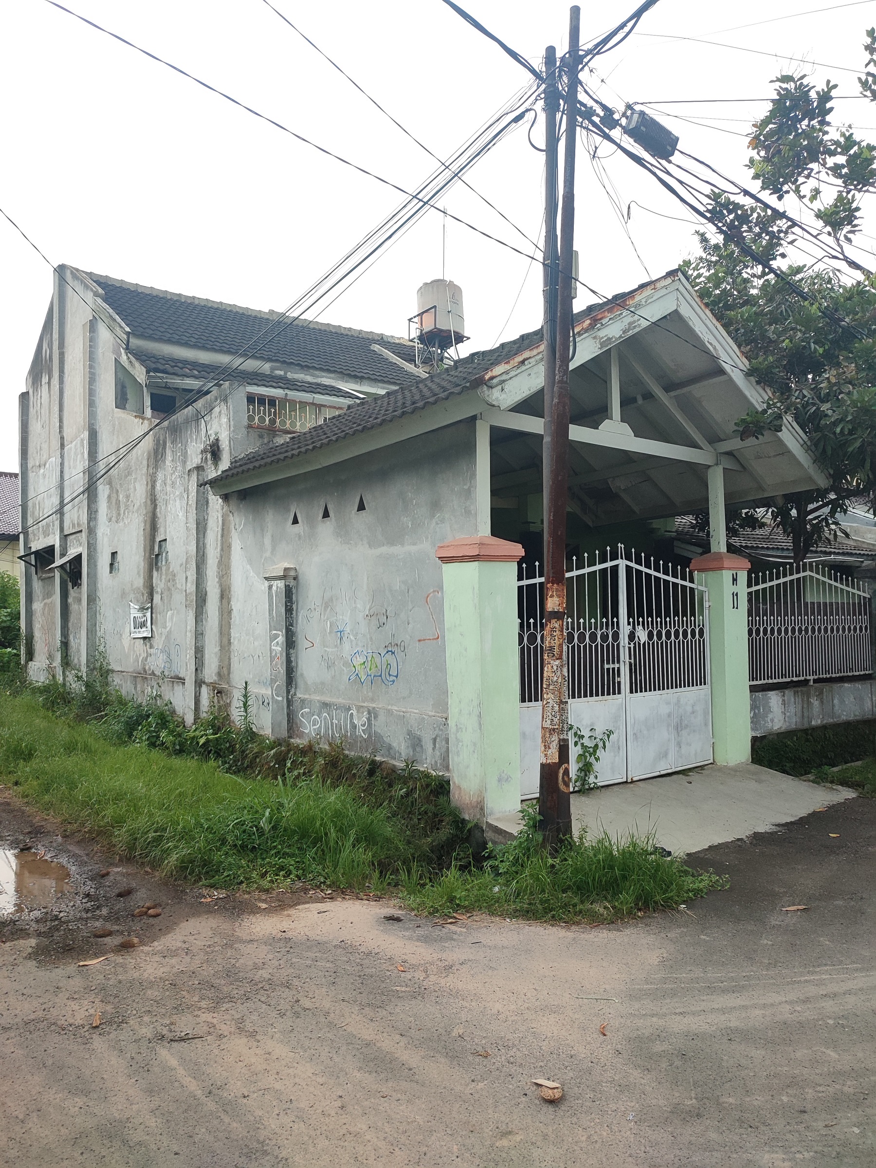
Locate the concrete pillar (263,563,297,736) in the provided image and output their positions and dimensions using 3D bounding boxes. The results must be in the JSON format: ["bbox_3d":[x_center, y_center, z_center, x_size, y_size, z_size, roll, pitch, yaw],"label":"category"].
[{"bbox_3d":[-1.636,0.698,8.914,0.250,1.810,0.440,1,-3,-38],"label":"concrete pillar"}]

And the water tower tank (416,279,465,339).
[{"bbox_3d":[0.071,-6.133,18.773,1.050,1.250,1.050,-1,-3,0],"label":"water tower tank"}]

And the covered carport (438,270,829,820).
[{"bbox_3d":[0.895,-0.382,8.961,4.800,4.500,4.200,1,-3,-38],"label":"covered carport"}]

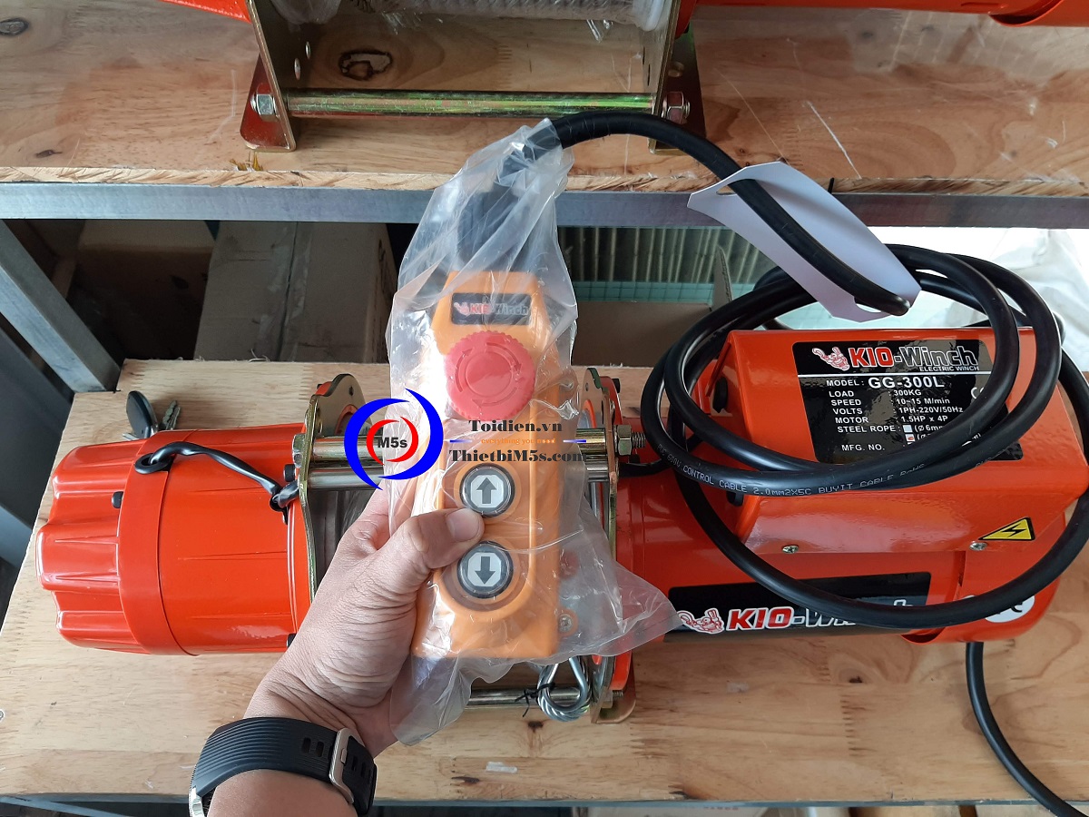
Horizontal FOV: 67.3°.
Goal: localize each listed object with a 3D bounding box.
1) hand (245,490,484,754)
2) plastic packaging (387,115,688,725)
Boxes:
[{"bbox_3d":[-0.075,0.099,0.408,0.100,0.100,0.140,23,70,10],"label":"hand"},{"bbox_3d":[-0.006,-0.002,0.390,0.132,0.085,0.285,2,77,-1],"label":"plastic packaging"}]

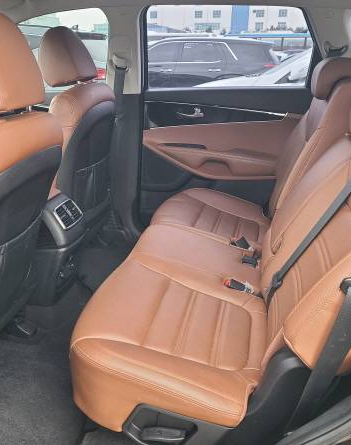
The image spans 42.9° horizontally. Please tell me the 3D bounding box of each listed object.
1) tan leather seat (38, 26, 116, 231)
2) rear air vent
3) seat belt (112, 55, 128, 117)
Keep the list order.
[{"bbox_3d":[-0.632,-0.274,1.885,0.730,1.020,0.520,4,22,11],"label":"tan leather seat"},{"bbox_3d":[-0.387,-0.026,1.579,0.035,0.085,0.125,-22,15,19],"label":"rear air vent"},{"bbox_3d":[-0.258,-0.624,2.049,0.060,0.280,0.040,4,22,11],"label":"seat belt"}]

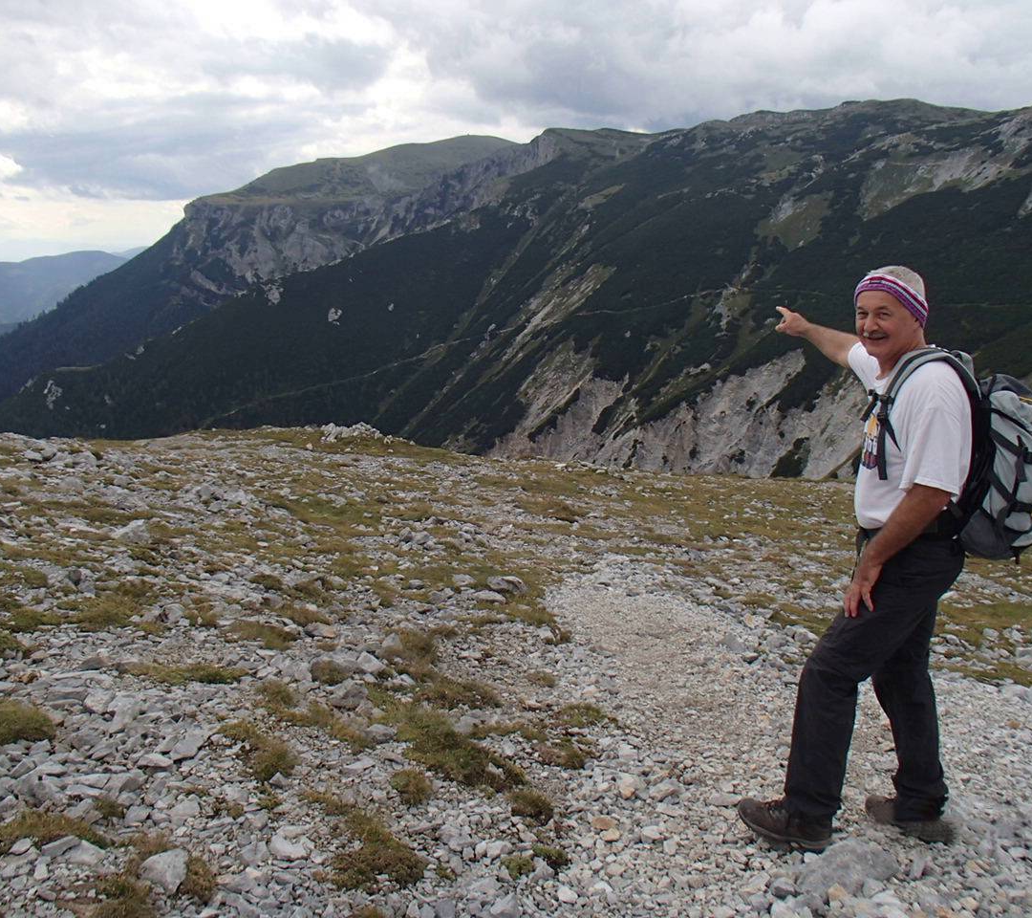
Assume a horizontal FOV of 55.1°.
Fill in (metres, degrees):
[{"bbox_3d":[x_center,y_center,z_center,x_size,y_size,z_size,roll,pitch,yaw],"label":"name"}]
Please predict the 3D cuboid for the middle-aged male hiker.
[{"bbox_3d":[1.050,0.272,3.076,0.680,1.720,0.900,2,12,8],"label":"middle-aged male hiker"}]

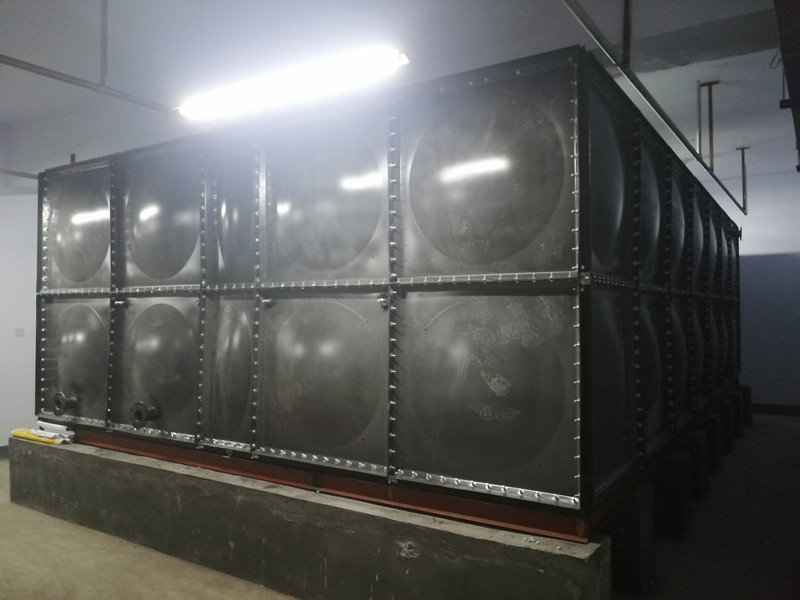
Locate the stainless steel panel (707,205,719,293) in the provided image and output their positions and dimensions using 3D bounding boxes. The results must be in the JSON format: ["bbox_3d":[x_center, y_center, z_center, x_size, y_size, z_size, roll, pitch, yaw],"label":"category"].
[{"bbox_3d":[3.260,-0.556,6.553,0.080,0.990,0.990,-1,-1,33],"label":"stainless steel panel"}]

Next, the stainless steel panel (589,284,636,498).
[{"bbox_3d":[1.086,0.404,3.184,0.080,0.990,0.990,-1,-1,33],"label":"stainless steel panel"}]

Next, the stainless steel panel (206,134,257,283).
[{"bbox_3d":[-1.071,-0.583,3.959,0.490,0.990,0.080,-1,-1,33],"label":"stainless steel panel"}]

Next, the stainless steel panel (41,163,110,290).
[{"bbox_3d":[-2.530,-0.569,4.904,0.990,0.990,0.080,-1,-1,33],"label":"stainless steel panel"}]

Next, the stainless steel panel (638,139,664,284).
[{"bbox_3d":[1.629,-0.586,4.035,0.080,0.990,0.990,-1,-1,33],"label":"stainless steel panel"}]

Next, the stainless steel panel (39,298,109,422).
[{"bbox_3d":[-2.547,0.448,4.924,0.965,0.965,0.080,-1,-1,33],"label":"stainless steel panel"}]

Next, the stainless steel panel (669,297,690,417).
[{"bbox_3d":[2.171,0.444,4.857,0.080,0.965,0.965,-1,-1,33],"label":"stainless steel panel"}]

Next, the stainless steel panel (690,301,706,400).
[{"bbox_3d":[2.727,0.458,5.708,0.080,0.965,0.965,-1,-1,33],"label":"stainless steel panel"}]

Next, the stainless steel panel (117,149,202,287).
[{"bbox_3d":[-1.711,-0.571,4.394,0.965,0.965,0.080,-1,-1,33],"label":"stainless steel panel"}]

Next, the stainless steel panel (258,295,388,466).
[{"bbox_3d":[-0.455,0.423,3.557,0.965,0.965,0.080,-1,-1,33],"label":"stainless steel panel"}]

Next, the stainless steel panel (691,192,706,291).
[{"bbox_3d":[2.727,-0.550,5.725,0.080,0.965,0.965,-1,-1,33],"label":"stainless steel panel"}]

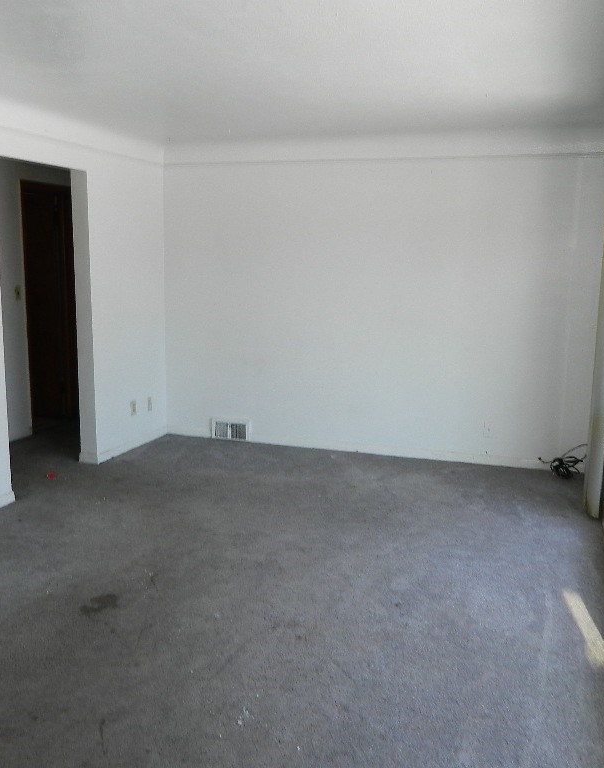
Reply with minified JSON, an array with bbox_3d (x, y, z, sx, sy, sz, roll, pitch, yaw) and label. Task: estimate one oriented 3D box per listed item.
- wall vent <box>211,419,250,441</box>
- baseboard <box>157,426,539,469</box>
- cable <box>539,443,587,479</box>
[{"bbox_3d":[-0.598,0.390,6.198,0.355,0.168,0.030,4,10,19],"label":"wall vent"},{"bbox_3d":[0.355,0.503,5.905,3.220,0.072,0.018,4,10,19],"label":"baseboard"},{"bbox_3d":[1.875,0.561,5.295,0.350,0.200,0.180,4,10,19],"label":"cable"}]

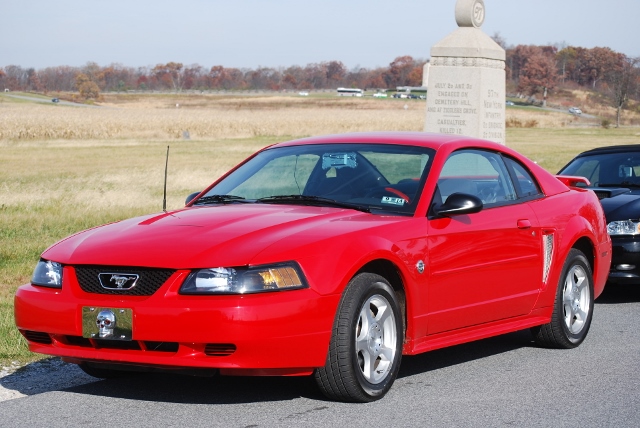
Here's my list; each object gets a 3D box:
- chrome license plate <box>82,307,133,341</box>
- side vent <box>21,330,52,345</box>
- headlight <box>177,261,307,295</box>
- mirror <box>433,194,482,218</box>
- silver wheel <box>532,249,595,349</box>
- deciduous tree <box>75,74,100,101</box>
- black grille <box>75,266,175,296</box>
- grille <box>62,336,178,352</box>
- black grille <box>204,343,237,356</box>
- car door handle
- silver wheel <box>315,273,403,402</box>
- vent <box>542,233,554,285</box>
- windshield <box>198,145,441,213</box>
[{"bbox_3d":[-1.001,0.513,6.842,0.305,0.152,0.030,0,2,32],"label":"chrome license plate"},{"bbox_3d":[-1.387,0.602,7.201,0.190,0.060,0.060,1,2,39],"label":"side vent"},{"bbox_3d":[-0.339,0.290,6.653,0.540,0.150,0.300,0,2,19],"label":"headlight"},{"bbox_3d":[0.744,-0.063,7.920,0.230,0.130,0.180,0,2,32],"label":"mirror"},{"bbox_3d":[1.567,0.547,9.464,0.230,0.650,0.650,0,2,32],"label":"silver wheel"},{"bbox_3d":[-71.613,-39.322,450.000,8.000,8.500,8.000,0,3,0],"label":"deciduous tree"},{"bbox_3d":[-0.947,0.318,6.926,0.640,0.140,0.090,0,2,32],"label":"black grille"},{"bbox_3d":[-0.952,0.610,6.832,0.700,0.060,0.090,1,2,33],"label":"grille"},{"bbox_3d":[-0.444,0.618,6.676,0.180,0.062,0.050,0,1,24],"label":"black grille"},{"bbox_3d":[1.207,0.060,8.610,0.040,0.056,0.135,0,2,32],"label":"car door handle"},{"bbox_3d":[0.186,0.605,7.169,0.230,0.650,0.650,0,2,30],"label":"silver wheel"},{"bbox_3d":[1.404,0.270,8.957,0.050,0.310,0.120,1,2,42],"label":"vent"},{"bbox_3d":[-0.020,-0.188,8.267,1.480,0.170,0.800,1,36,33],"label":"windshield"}]

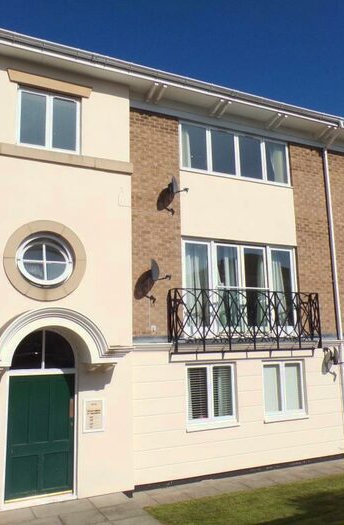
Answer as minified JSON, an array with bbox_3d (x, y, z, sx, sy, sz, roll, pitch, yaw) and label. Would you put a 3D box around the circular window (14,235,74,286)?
[{"bbox_3d":[-2.219,-0.030,8.540,0.981,0.926,0.120,3,-11,-26],"label":"circular window"}]

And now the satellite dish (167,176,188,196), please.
[{"bbox_3d":[0.151,-1.545,9.688,0.380,0.400,0.460,-2,-10,4],"label":"satellite dish"}]

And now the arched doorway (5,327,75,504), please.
[{"bbox_3d":[-2.150,2.471,8.070,1.172,2.720,0.173,4,-11,-26],"label":"arched doorway"}]

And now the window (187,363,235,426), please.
[{"bbox_3d":[0.794,2.646,9.649,1.138,1.251,0.120,3,-11,-26],"label":"window"}]

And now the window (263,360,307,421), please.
[{"bbox_3d":[2.447,2.744,10.505,1.122,1.208,0.101,4,-11,-26],"label":"window"}]

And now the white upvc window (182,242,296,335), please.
[{"bbox_3d":[1.511,0.583,10.381,2.867,2.037,0.120,3,-11,-26],"label":"white upvc window"}]

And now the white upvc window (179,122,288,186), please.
[{"bbox_3d":[1.510,-2.405,11.044,2.994,1.117,0.102,4,-11,-26],"label":"white upvc window"}]

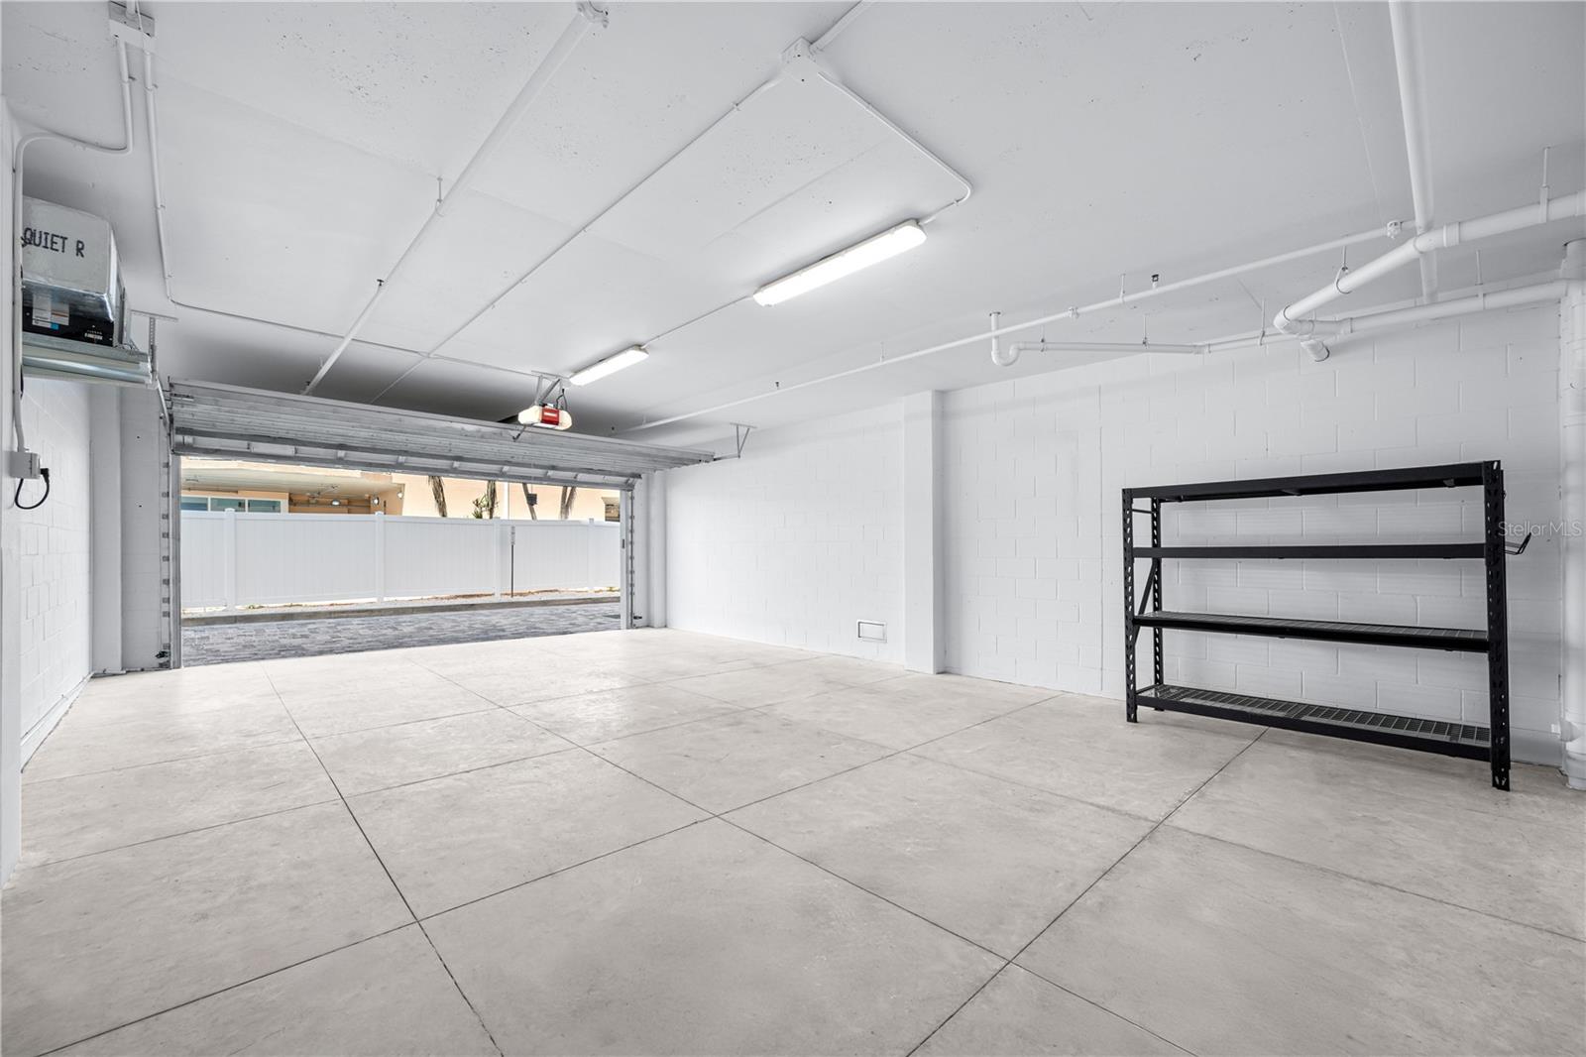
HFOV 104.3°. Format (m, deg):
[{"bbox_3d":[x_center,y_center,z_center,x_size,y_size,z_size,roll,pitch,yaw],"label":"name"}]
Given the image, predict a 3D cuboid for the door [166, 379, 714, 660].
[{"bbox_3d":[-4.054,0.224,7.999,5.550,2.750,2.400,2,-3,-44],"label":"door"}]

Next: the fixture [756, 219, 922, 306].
[{"bbox_3d":[0.228,-1.565,3.749,0.140,0.095,1.270,2,-3,-44],"label":"fixture"}]

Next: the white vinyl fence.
[{"bbox_3d":[-8.095,0.668,14.432,8.850,1.880,0.140,2,-3,-44],"label":"white vinyl fence"}]

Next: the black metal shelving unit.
[{"bbox_3d":[3.495,0.565,4.315,0.600,1.820,1.950,2,-3,-43],"label":"black metal shelving unit"}]

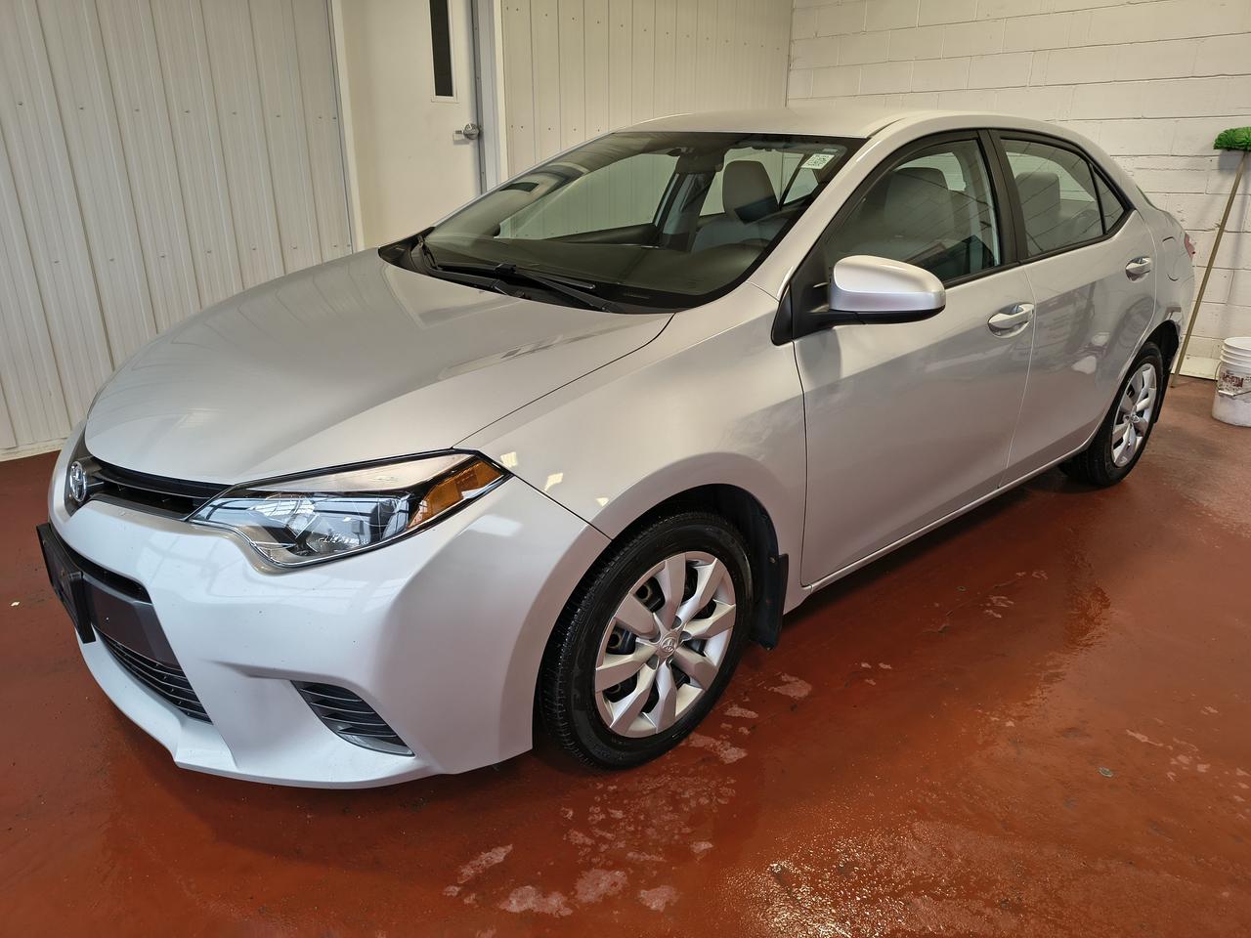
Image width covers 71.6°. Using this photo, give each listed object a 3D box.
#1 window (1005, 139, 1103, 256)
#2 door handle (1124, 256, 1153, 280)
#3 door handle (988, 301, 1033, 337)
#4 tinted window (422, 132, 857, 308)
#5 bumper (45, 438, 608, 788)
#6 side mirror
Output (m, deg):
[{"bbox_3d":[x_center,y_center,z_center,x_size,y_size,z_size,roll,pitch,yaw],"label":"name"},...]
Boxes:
[{"bbox_3d":[1.466,-0.924,2.934,0.680,0.390,0.050,-17,1,-39],"label":"window"},{"bbox_3d":[1.870,-0.734,3.176,0.230,0.080,0.060,-17,27,-39],"label":"door handle"},{"bbox_3d":[1.142,-0.452,2.577,0.235,0.080,0.060,-17,27,-39],"label":"door handle"},{"bbox_3d":[0.009,-0.808,2.615,0.870,0.100,1.490,-44,41,-23],"label":"tinted window"},{"bbox_3d":[-0.899,0.135,2.115,0.790,0.620,1.750,-17,27,-39],"label":"bumper"},{"bbox_3d":[0.588,-0.416,2.000,0.240,0.165,0.190,17,26,37],"label":"side mirror"}]

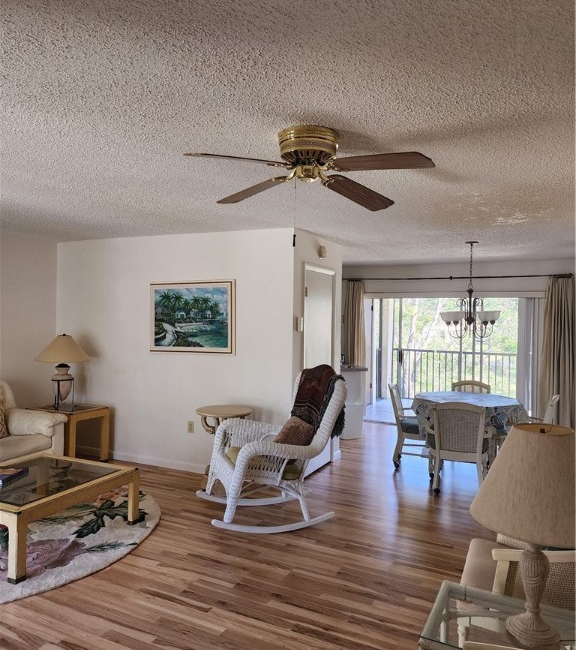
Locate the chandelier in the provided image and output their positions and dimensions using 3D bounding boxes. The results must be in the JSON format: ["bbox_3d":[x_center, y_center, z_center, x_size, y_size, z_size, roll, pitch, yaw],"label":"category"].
[{"bbox_3d":[1.944,-0.366,5.422,0.640,1.000,0.640,1,1,24],"label":"chandelier"}]

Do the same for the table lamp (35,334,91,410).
[{"bbox_3d":[-2.366,0.488,5.413,0.600,0.800,0.600,1,1,24],"label":"table lamp"}]

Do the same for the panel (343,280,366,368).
[{"bbox_3d":[1.005,0.409,7.674,0.360,2.100,0.120,1,1,24],"label":"panel"}]

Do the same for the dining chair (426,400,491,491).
[{"bbox_3d":[1.611,1.104,4.739,0.570,0.860,0.590,1,1,24],"label":"dining chair"}]

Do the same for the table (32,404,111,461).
[{"bbox_3d":[-2.348,1.173,5.455,0.690,0.570,0.500,1,1,24],"label":"table"}]

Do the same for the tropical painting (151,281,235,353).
[{"bbox_3d":[-0.975,-0.065,5.104,1.010,0.720,0.050,1,1,24],"label":"tropical painting"}]

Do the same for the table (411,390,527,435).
[{"bbox_3d":[1.902,1.154,5.409,1.120,0.760,1.120,1,1,24],"label":"table"}]

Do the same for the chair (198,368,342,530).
[{"bbox_3d":[-0.163,0.933,4.091,1.020,1.150,0.760,1,0,-8],"label":"chair"}]

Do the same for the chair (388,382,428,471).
[{"bbox_3d":[1.412,1.084,5.489,0.590,0.880,0.580,1,1,24],"label":"chair"}]

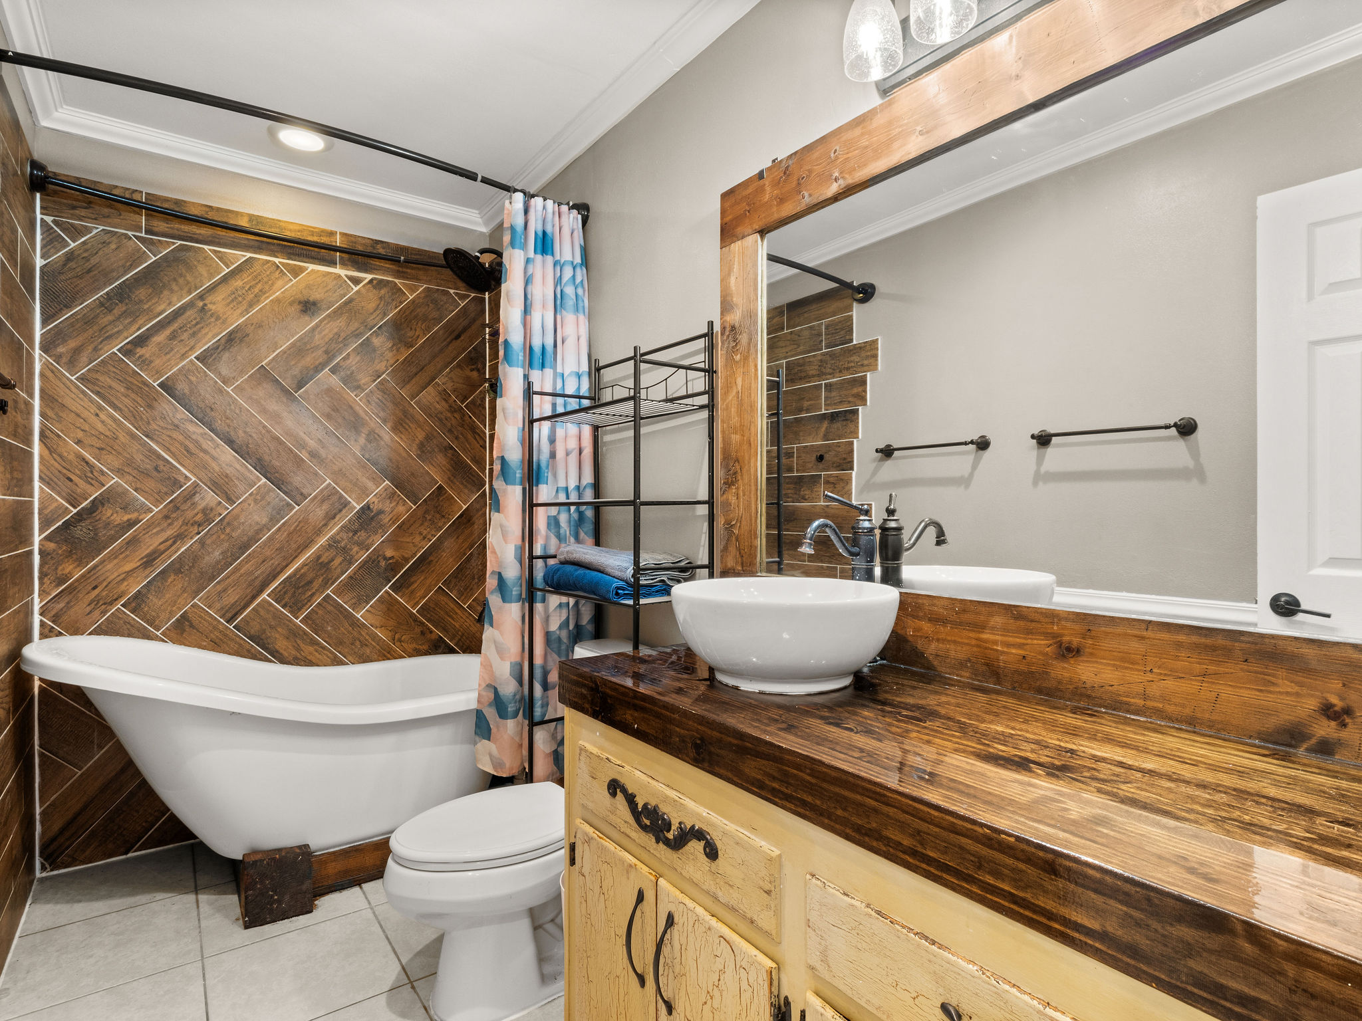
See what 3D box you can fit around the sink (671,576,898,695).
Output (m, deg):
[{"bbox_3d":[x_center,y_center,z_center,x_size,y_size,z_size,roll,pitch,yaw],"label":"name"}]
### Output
[{"bbox_3d":[0.178,0.210,1.217,0.388,0.155,0.388,0,0,0],"label":"sink"}]

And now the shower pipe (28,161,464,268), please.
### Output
[{"bbox_3d":[-1.387,-1.002,2.586,1.447,0.090,0.174,0,0,-36],"label":"shower pipe"}]

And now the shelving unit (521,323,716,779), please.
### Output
[{"bbox_3d":[-0.187,0.340,1.966,0.255,1.646,0.619,0,0,-36],"label":"shelving unit"}]

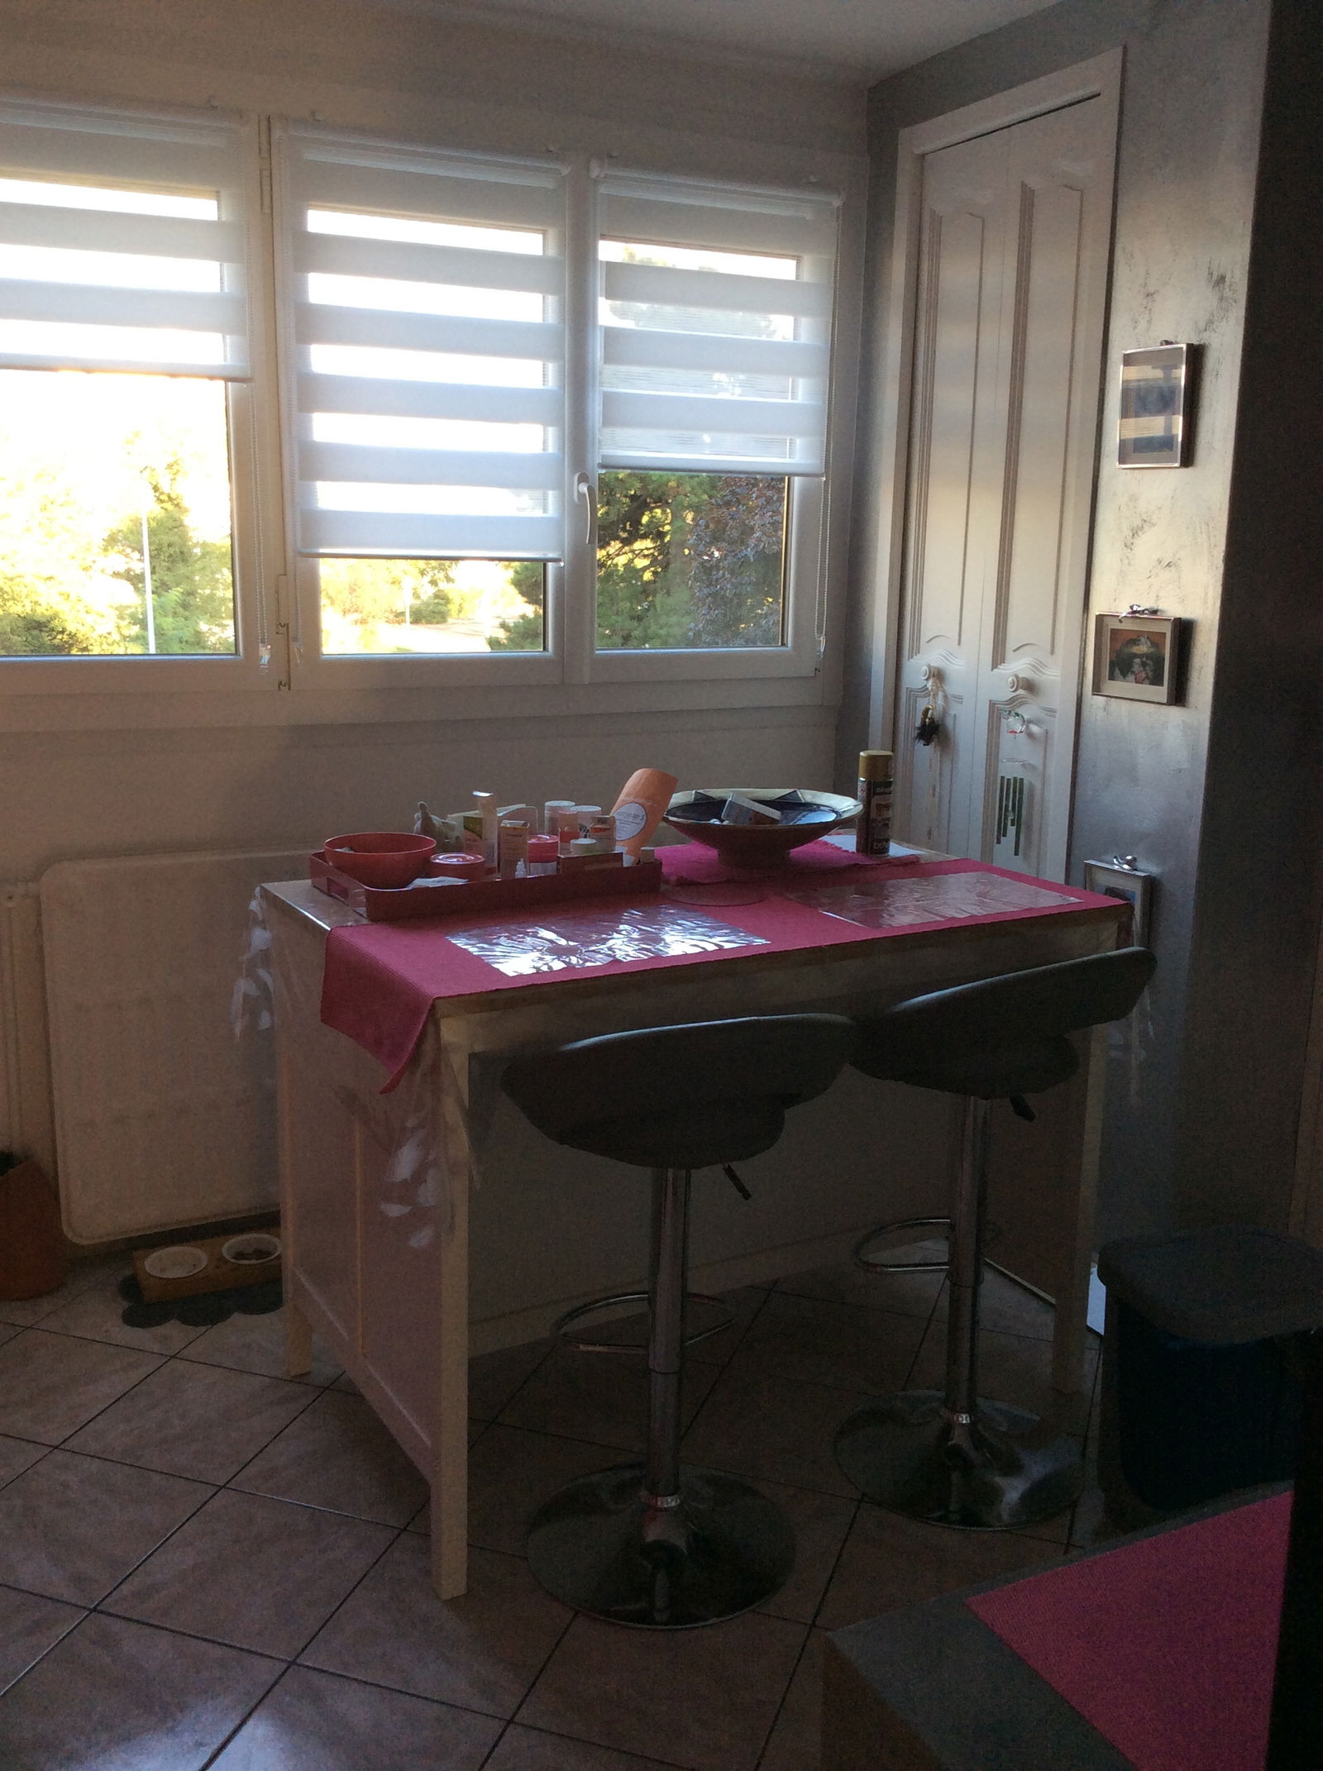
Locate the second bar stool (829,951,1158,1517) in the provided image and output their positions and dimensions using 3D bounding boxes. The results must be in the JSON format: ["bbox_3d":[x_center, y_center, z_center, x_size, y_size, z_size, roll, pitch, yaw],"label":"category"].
[{"bbox_3d":[0.517,0.527,2.698,0.540,0.917,0.445,-6,14,-29],"label":"second bar stool"}]

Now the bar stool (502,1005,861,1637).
[{"bbox_3d":[0.010,0.584,2.456,0.540,0.894,0.445,-4,13,-20],"label":"bar stool"}]

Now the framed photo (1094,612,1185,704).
[{"bbox_3d":[0.862,-0.414,2.974,0.022,0.149,0.202,-5,14,-24],"label":"framed photo"}]

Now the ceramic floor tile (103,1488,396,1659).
[{"bbox_3d":[-0.612,1.034,2.466,0.328,0.010,0.328,5,13,18],"label":"ceramic floor tile"}]

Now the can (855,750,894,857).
[{"bbox_3d":[0.426,-0.165,3.247,0.066,0.204,0.066,1,13,0],"label":"can"}]

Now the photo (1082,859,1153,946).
[{"bbox_3d":[0.853,0.062,3.082,0.022,0.195,0.164,-5,14,-24],"label":"photo"}]

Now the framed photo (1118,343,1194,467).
[{"bbox_3d":[0.871,-0.839,2.876,0.022,0.196,0.161,-5,14,-24],"label":"framed photo"}]

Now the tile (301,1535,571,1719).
[{"bbox_3d":[-0.300,1.063,2.363,0.328,0.010,0.328,5,13,18],"label":"tile"}]

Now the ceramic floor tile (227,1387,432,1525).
[{"bbox_3d":[-0.505,0.968,2.772,0.328,0.010,0.328,5,13,18],"label":"ceramic floor tile"}]

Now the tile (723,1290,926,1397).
[{"bbox_3d":[0.334,0.893,3.175,0.328,0.010,0.328,5,13,18],"label":"tile"}]

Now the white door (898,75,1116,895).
[{"bbox_3d":[0.686,-0.371,3.456,0.040,2.290,0.613,-5,14,-24],"label":"white door"}]

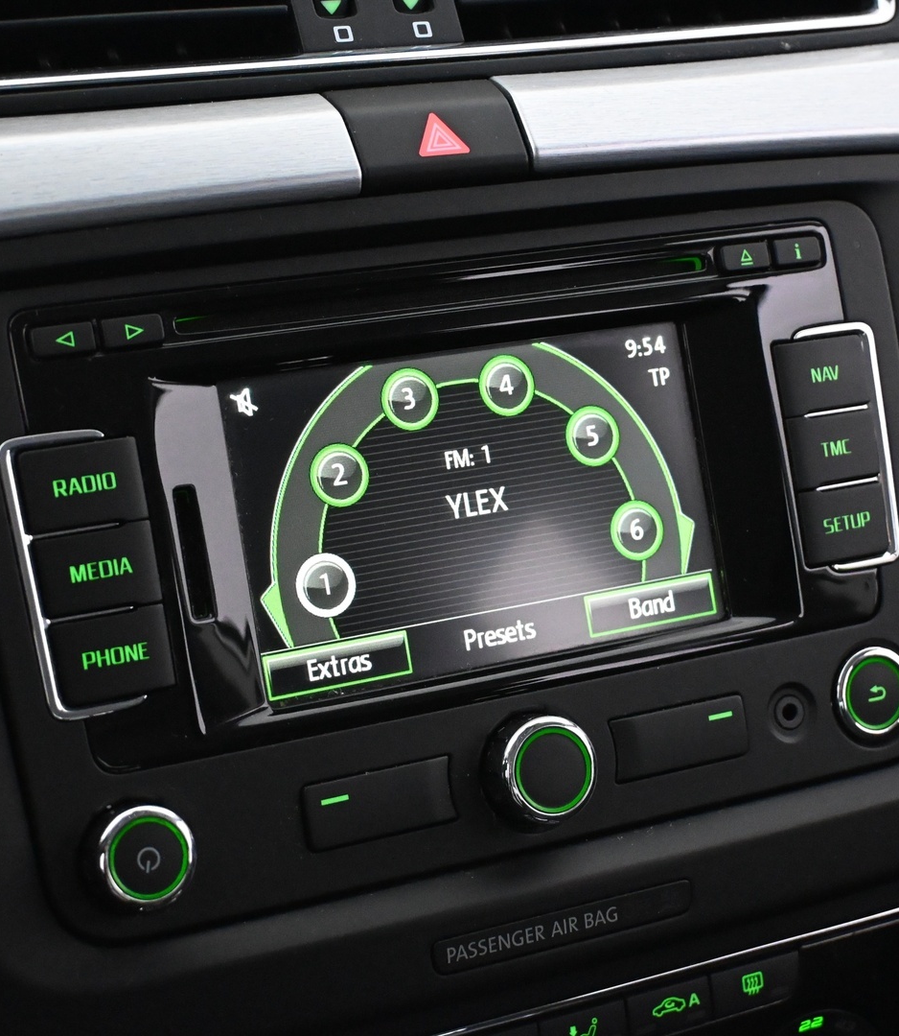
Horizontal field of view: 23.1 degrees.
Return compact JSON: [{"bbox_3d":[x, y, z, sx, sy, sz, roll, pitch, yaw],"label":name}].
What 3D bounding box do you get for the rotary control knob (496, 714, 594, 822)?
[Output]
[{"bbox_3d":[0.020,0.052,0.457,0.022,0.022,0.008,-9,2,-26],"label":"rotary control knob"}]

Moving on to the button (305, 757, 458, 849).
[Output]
[{"bbox_3d":[-0.015,0.060,0.462,0.033,0.013,0.004,-10,3,-23],"label":"button"}]

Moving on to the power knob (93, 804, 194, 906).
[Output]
[{"bbox_3d":[-0.061,0.066,0.436,0.020,0.020,0.010,-10,3,-23],"label":"power knob"}]

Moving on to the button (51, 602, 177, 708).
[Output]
[{"bbox_3d":[-0.068,0.027,0.439,0.024,0.016,0.006,-10,3,-23],"label":"button"}]

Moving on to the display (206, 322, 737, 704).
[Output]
[{"bbox_3d":[0.005,-0.003,0.479,0.109,0.067,0.006,-10,3,-23],"label":"display"}]

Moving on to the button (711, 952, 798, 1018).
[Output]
[{"bbox_3d":[0.068,0.104,0.494,0.023,0.010,0.004,-10,3,-23],"label":"button"}]

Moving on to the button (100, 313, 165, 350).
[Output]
[{"bbox_3d":[-0.064,-0.037,0.442,0.013,0.006,0.004,-10,3,-23],"label":"button"}]

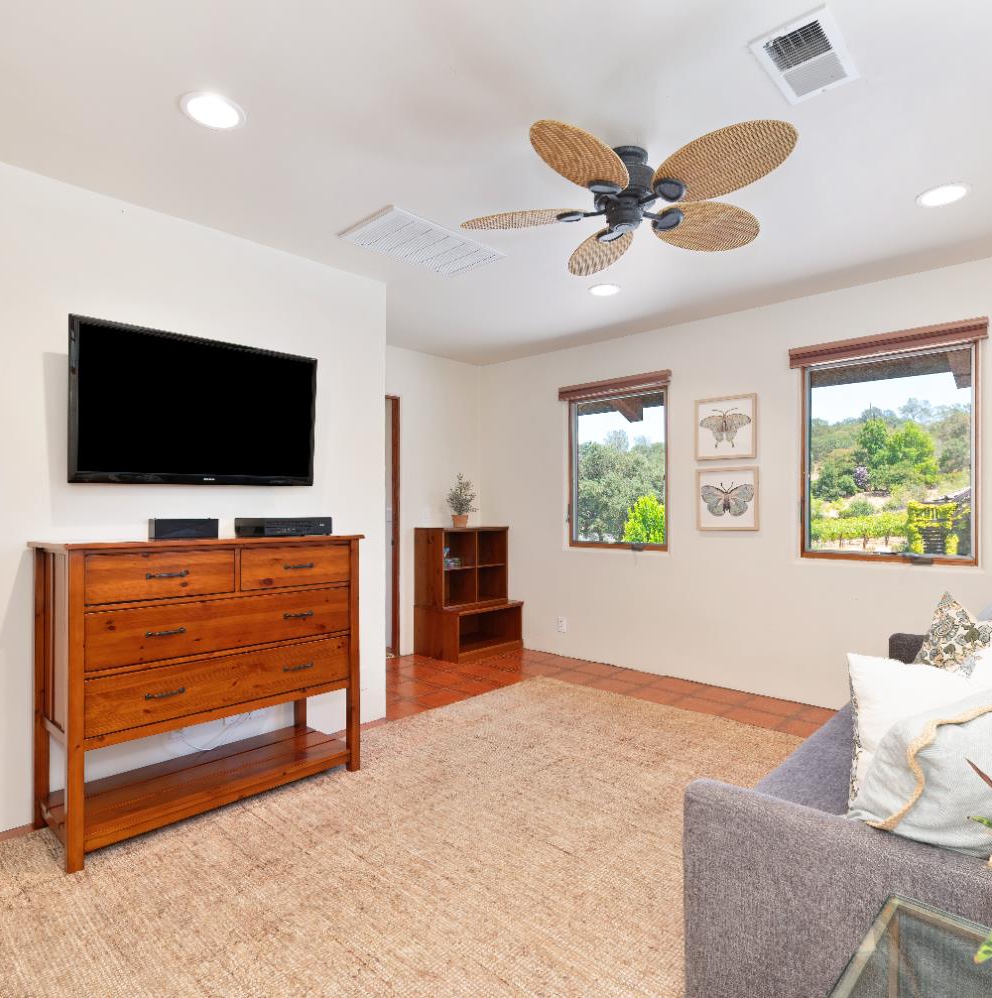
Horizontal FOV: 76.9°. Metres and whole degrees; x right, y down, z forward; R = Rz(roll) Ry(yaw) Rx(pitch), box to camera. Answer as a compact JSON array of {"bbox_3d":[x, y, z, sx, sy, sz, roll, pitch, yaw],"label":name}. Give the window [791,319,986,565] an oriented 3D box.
[{"bbox_3d":[2.129,-0.274,3.455,0.926,1.251,0.121,0,-1,43],"label":"window"}]

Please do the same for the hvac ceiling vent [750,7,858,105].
[{"bbox_3d":[0.862,-1.217,1.730,0.186,0.022,0.348,0,-1,43],"label":"hvac ceiling vent"}]

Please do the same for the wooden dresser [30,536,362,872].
[{"bbox_3d":[-1.158,0.689,2.578,0.462,1.061,1.156,0,-1,43],"label":"wooden dresser"}]

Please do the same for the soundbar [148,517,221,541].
[{"bbox_3d":[-1.229,0.117,2.452,0.115,0.080,0.234,0,-1,43],"label":"soundbar"}]

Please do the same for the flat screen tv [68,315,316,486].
[{"bbox_3d":[-1.249,-0.372,2.703,0.073,0.623,1.009,5,3,43],"label":"flat screen tv"}]

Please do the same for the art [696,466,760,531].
[{"bbox_3d":[1.498,0.001,4.055,0.401,0.413,0.027,0,-1,43],"label":"art"}]

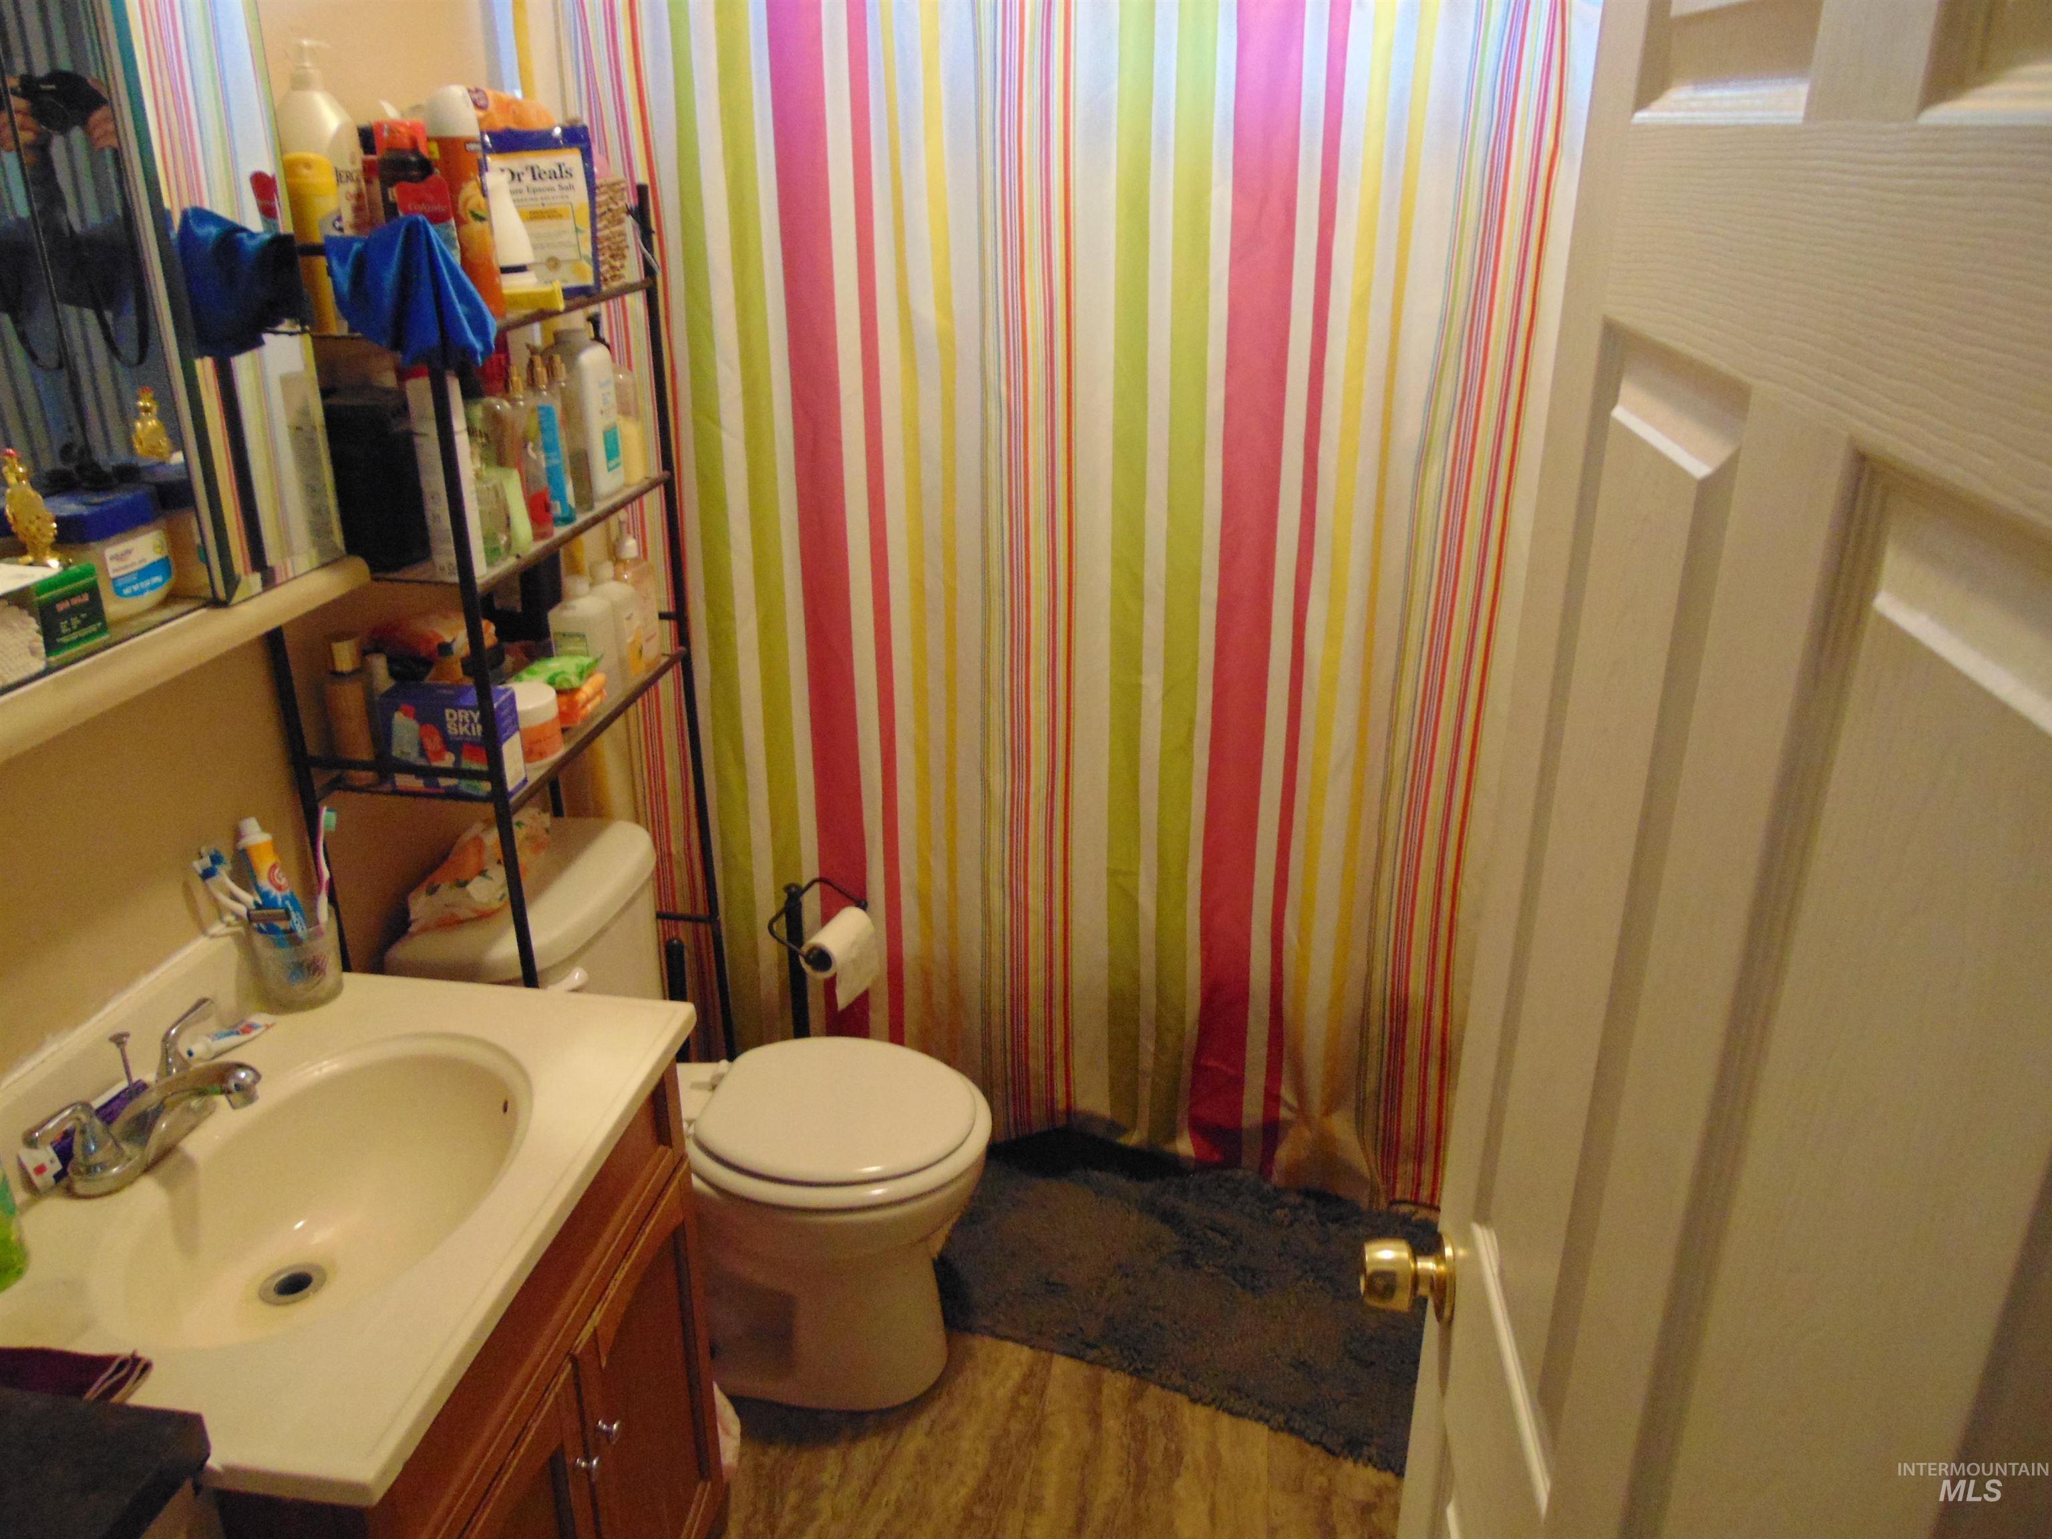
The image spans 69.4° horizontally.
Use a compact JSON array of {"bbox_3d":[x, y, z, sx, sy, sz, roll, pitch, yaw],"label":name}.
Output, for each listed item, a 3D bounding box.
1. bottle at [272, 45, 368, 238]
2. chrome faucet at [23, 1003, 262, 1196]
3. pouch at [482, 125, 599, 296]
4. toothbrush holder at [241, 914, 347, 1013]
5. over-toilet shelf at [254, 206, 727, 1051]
[{"bbox_3d":[-0.690,-0.579,1.477,0.059,0.261,0.082,3,24,8],"label":"bottle"},{"bbox_3d":[-0.769,0.307,1.358,0.158,0.103,0.212,3,24,8],"label":"chrome faucet"},{"bbox_3d":[-0.588,-0.655,1.758,0.054,0.187,0.146,20,31,39],"label":"pouch"},{"bbox_3d":[-0.789,0.205,1.608,0.084,0.093,0.084,3,24,8],"label":"toothbrush holder"},{"bbox_3d":[-0.642,0.094,1.968,0.251,1.605,0.581,3,24,8],"label":"over-toilet shelf"}]

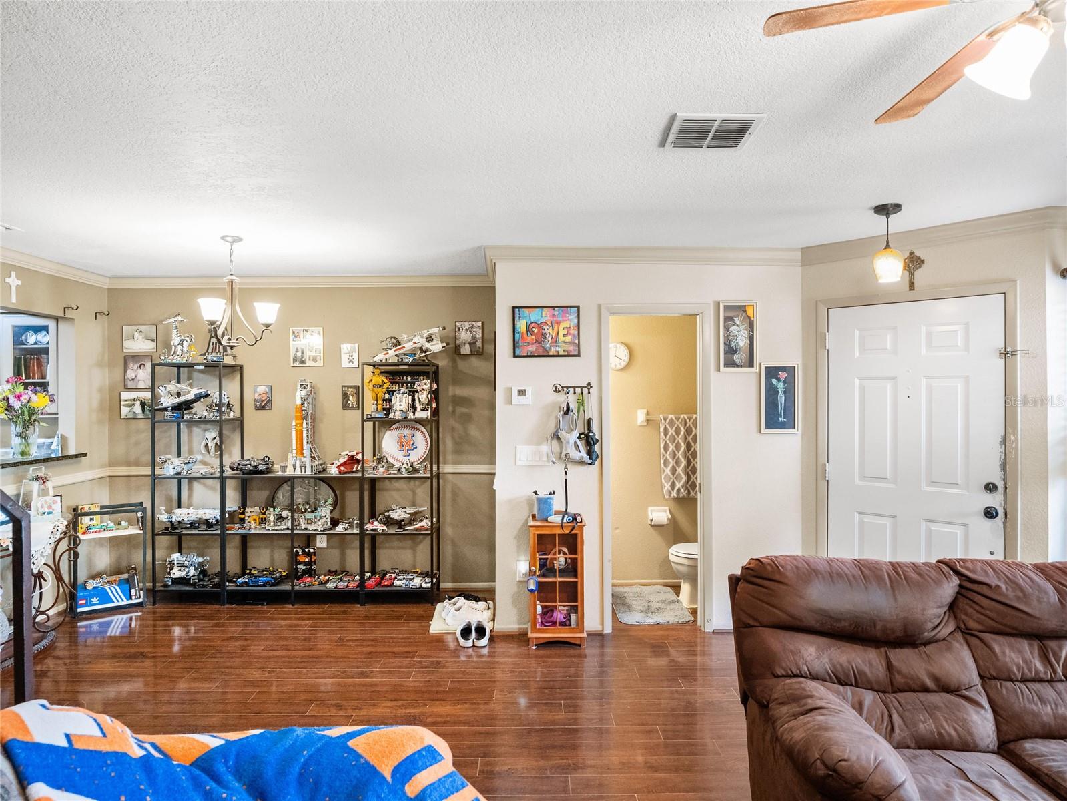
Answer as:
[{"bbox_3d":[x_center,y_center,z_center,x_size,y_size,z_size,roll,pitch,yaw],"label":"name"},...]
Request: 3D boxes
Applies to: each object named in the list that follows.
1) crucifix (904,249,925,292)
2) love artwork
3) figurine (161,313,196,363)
[{"bbox_3d":[2.160,-0.740,3.522,0.025,0.230,0.122,0,0,-45],"label":"crucifix"},{"bbox_3d":[0.082,-0.436,3.929,0.423,0.329,0.022,0,1,0],"label":"love artwork"},{"bbox_3d":[-2.610,-0.455,4.540,0.230,0.370,0.160,0,0,-14],"label":"figurine"}]

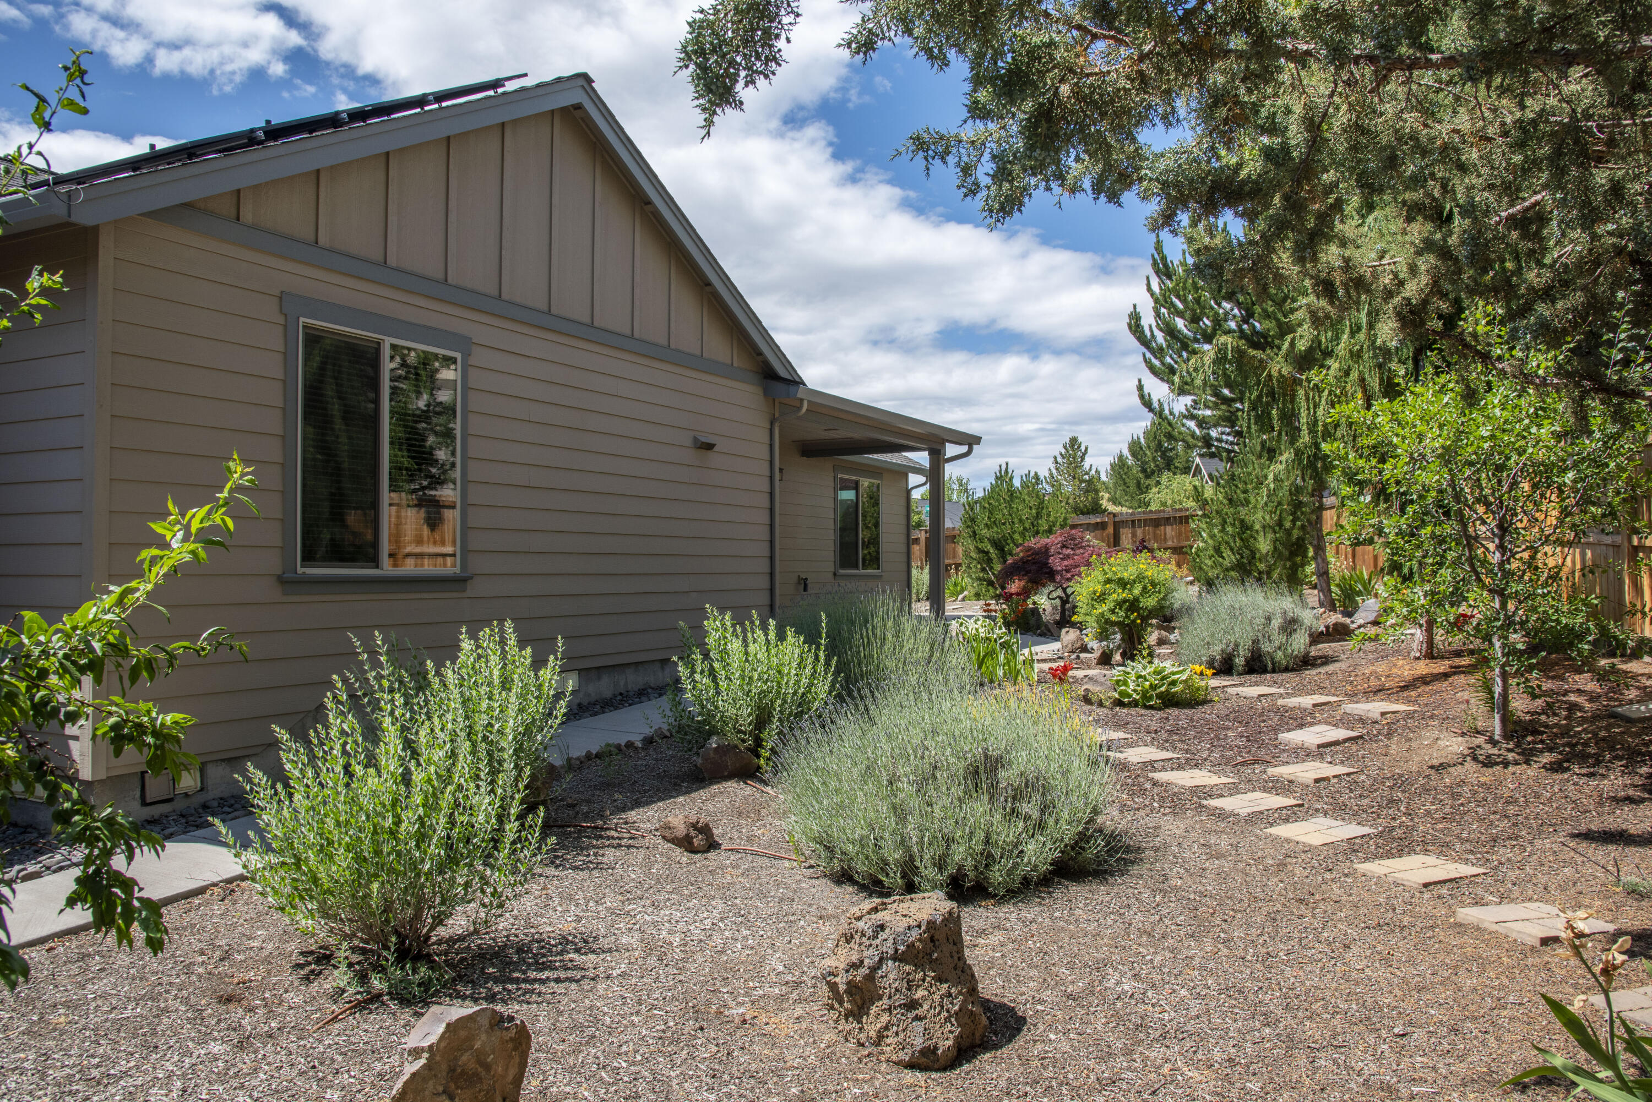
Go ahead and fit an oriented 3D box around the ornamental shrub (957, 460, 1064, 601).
[{"bbox_3d":[3.894,-0.388,23.000,2.350,2.861,2.300,0,-1,10],"label":"ornamental shrub"}]

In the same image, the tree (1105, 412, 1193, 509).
[{"bbox_3d":[9.463,-1.632,32.500,2.600,4.923,2.600,0,-1,16],"label":"tree"}]

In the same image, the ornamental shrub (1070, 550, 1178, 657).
[{"bbox_3d":[3.282,0.570,12.100,1.190,1.153,1.150,0,-1,15],"label":"ornamental shrub"}]

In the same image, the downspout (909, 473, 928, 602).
[{"bbox_3d":[1.919,-0.256,22.900,0.420,2.735,0.090,0,-1,29],"label":"downspout"}]

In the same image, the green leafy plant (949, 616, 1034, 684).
[{"bbox_3d":[1.630,0.955,10.800,0.850,0.630,0.700,0,-1,0],"label":"green leafy plant"}]

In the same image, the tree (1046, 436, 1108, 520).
[{"bbox_3d":[7.521,-1.266,33.000,2.200,4.389,2.200,0,-1,13],"label":"tree"}]

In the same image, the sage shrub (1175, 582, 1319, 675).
[{"bbox_3d":[4.151,0.732,10.850,1.380,0.839,1.300,0,-1,21],"label":"sage shrub"}]

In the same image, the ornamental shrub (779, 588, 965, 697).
[{"bbox_3d":[0.374,0.824,9.000,1.520,1.026,1.450,0,-1,2],"label":"ornamental shrub"}]

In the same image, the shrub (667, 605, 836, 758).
[{"bbox_3d":[-0.522,0.900,7.750,1.180,1.028,1.100,0,-1,-4],"label":"shrub"}]

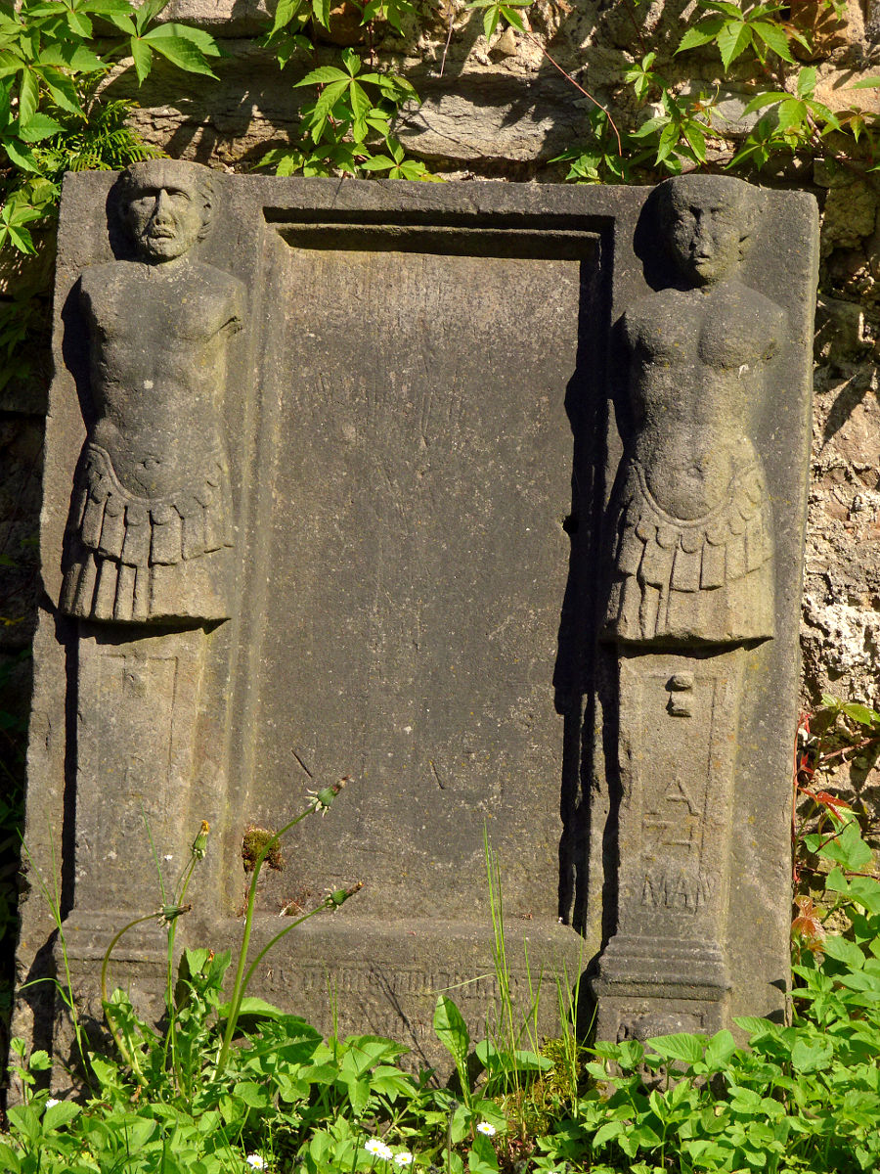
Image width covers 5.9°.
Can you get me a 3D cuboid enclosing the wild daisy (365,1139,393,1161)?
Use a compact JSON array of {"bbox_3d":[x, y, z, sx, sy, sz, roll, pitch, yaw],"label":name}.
[{"bbox_3d":[-0.066,0.605,9.250,0.030,0.021,0.026,2,4,-3],"label":"wild daisy"}]

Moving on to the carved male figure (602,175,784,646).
[{"bbox_3d":[0.282,-0.196,9.600,0.188,0.520,0.095,1,-8,8],"label":"carved male figure"}]

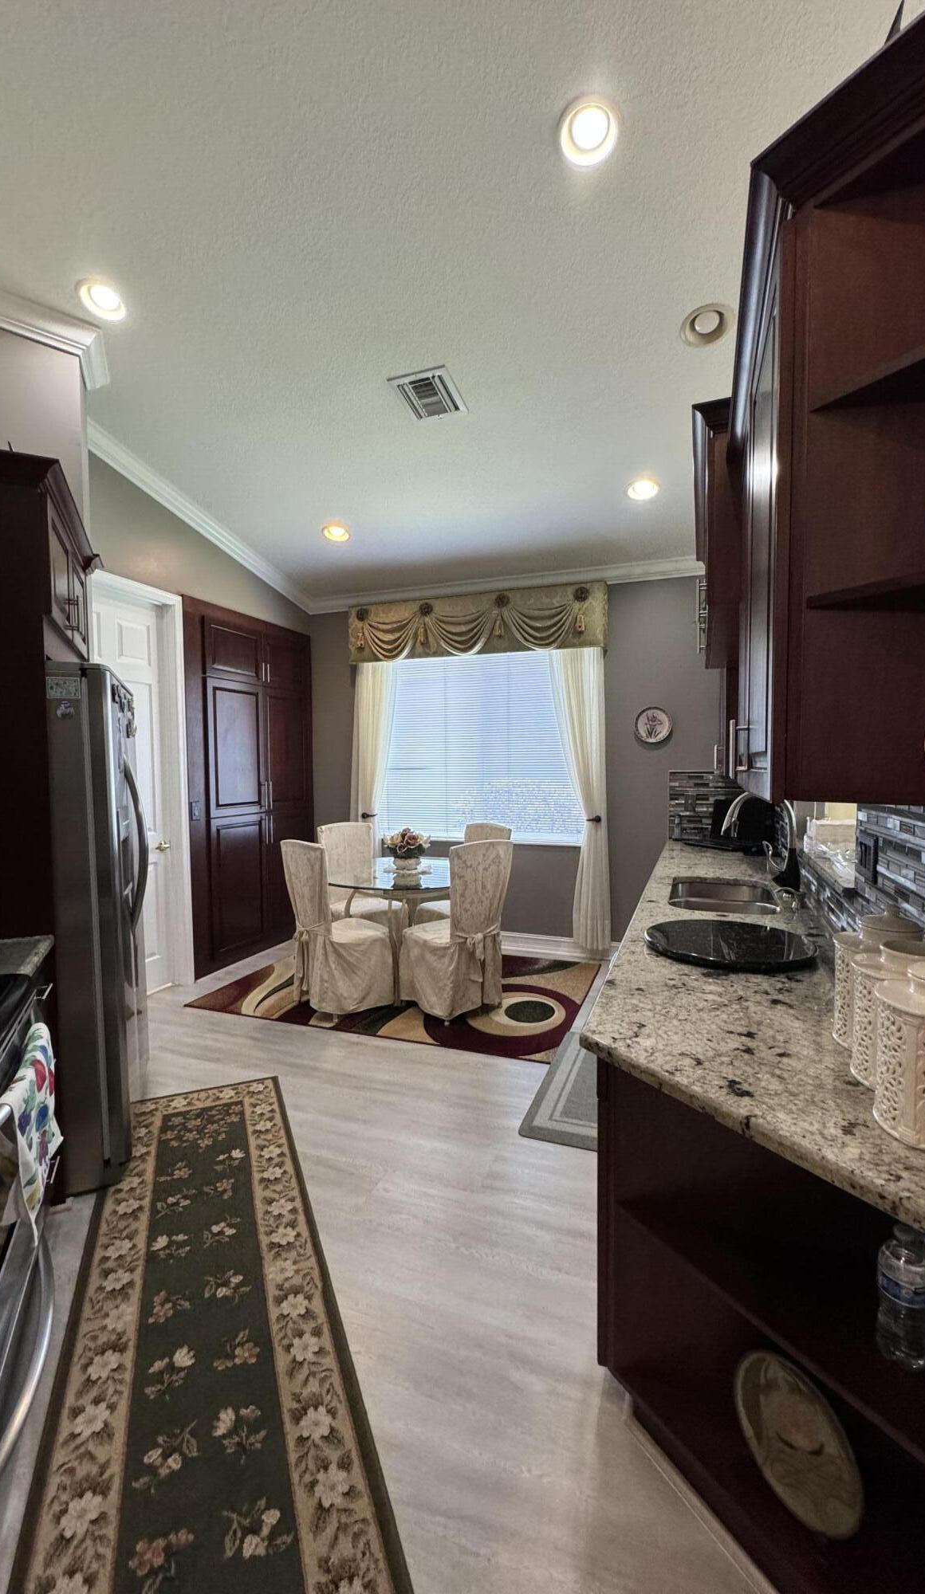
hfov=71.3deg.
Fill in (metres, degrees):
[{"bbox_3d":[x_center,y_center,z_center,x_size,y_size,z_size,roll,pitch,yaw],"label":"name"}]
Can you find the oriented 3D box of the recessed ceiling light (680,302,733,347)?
[{"bbox_3d":[1.024,-1.976,2.697,0.200,0.050,0.200,1,-9,21],"label":"recessed ceiling light"}]

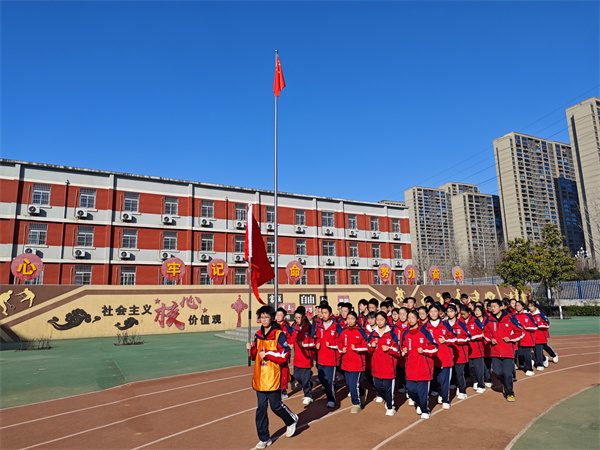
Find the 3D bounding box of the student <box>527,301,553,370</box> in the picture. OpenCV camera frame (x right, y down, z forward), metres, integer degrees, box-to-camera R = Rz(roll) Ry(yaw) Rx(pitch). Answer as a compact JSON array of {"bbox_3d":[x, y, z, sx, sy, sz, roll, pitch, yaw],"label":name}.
[{"bbox_3d":[5.589,2.555,9.691,0.500,1.560,0.520,6,-12,-34],"label":"student"}]

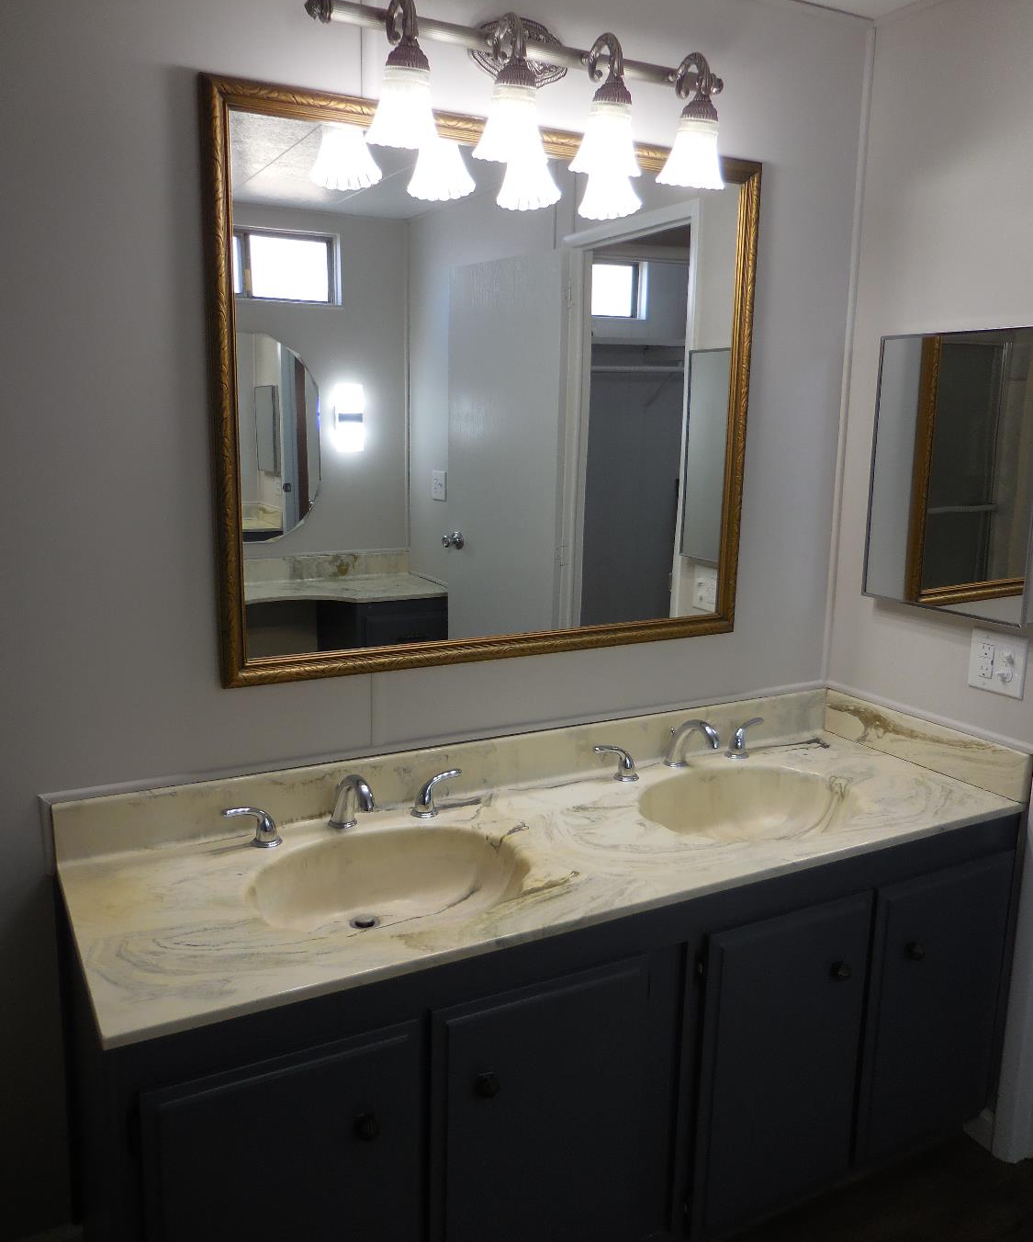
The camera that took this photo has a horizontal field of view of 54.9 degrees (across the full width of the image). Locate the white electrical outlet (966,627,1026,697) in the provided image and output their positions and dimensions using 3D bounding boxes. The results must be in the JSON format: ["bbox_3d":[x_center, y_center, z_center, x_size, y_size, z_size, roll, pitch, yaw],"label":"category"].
[{"bbox_3d":[0.926,0.081,1.920,0.012,0.117,0.120,-4,12,-26],"label":"white electrical outlet"}]

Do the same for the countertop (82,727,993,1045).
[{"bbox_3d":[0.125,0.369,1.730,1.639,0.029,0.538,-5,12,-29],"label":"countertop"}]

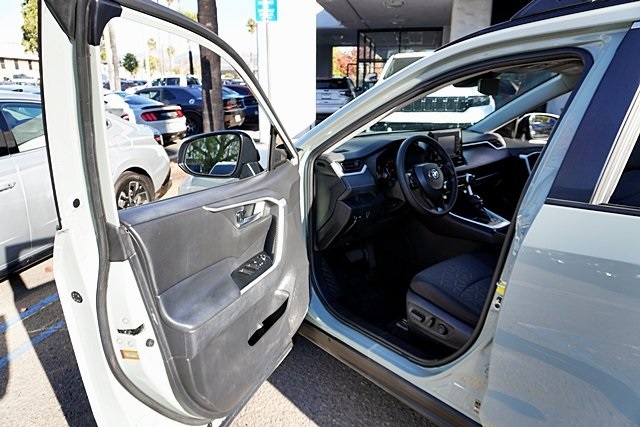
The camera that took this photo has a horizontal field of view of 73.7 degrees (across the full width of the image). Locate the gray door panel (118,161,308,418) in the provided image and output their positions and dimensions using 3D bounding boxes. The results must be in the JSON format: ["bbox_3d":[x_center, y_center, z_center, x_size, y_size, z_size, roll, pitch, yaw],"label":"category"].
[{"bbox_3d":[-0.232,0.253,1.533,0.170,0.760,0.950,8,19,24],"label":"gray door panel"}]

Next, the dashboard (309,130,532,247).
[{"bbox_3d":[0.486,-0.229,2.424,1.470,0.480,0.570,-15,23,-40],"label":"dashboard"}]

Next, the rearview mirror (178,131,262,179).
[{"bbox_3d":[-0.408,-0.247,1.714,0.270,0.190,0.170,6,18,19],"label":"rearview mirror"}]

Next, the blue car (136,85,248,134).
[{"bbox_3d":[-4.720,-3.066,12.866,5.000,1.460,1.920,4,18,14],"label":"blue car"}]

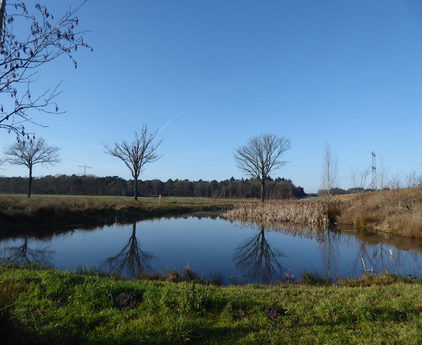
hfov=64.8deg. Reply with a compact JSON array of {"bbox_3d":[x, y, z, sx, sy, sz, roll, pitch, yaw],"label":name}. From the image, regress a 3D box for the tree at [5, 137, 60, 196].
[{"bbox_3d":[-29.097,-0.813,54.000,9.080,10.080,8.630,3,-5,-28],"label":"tree"}]

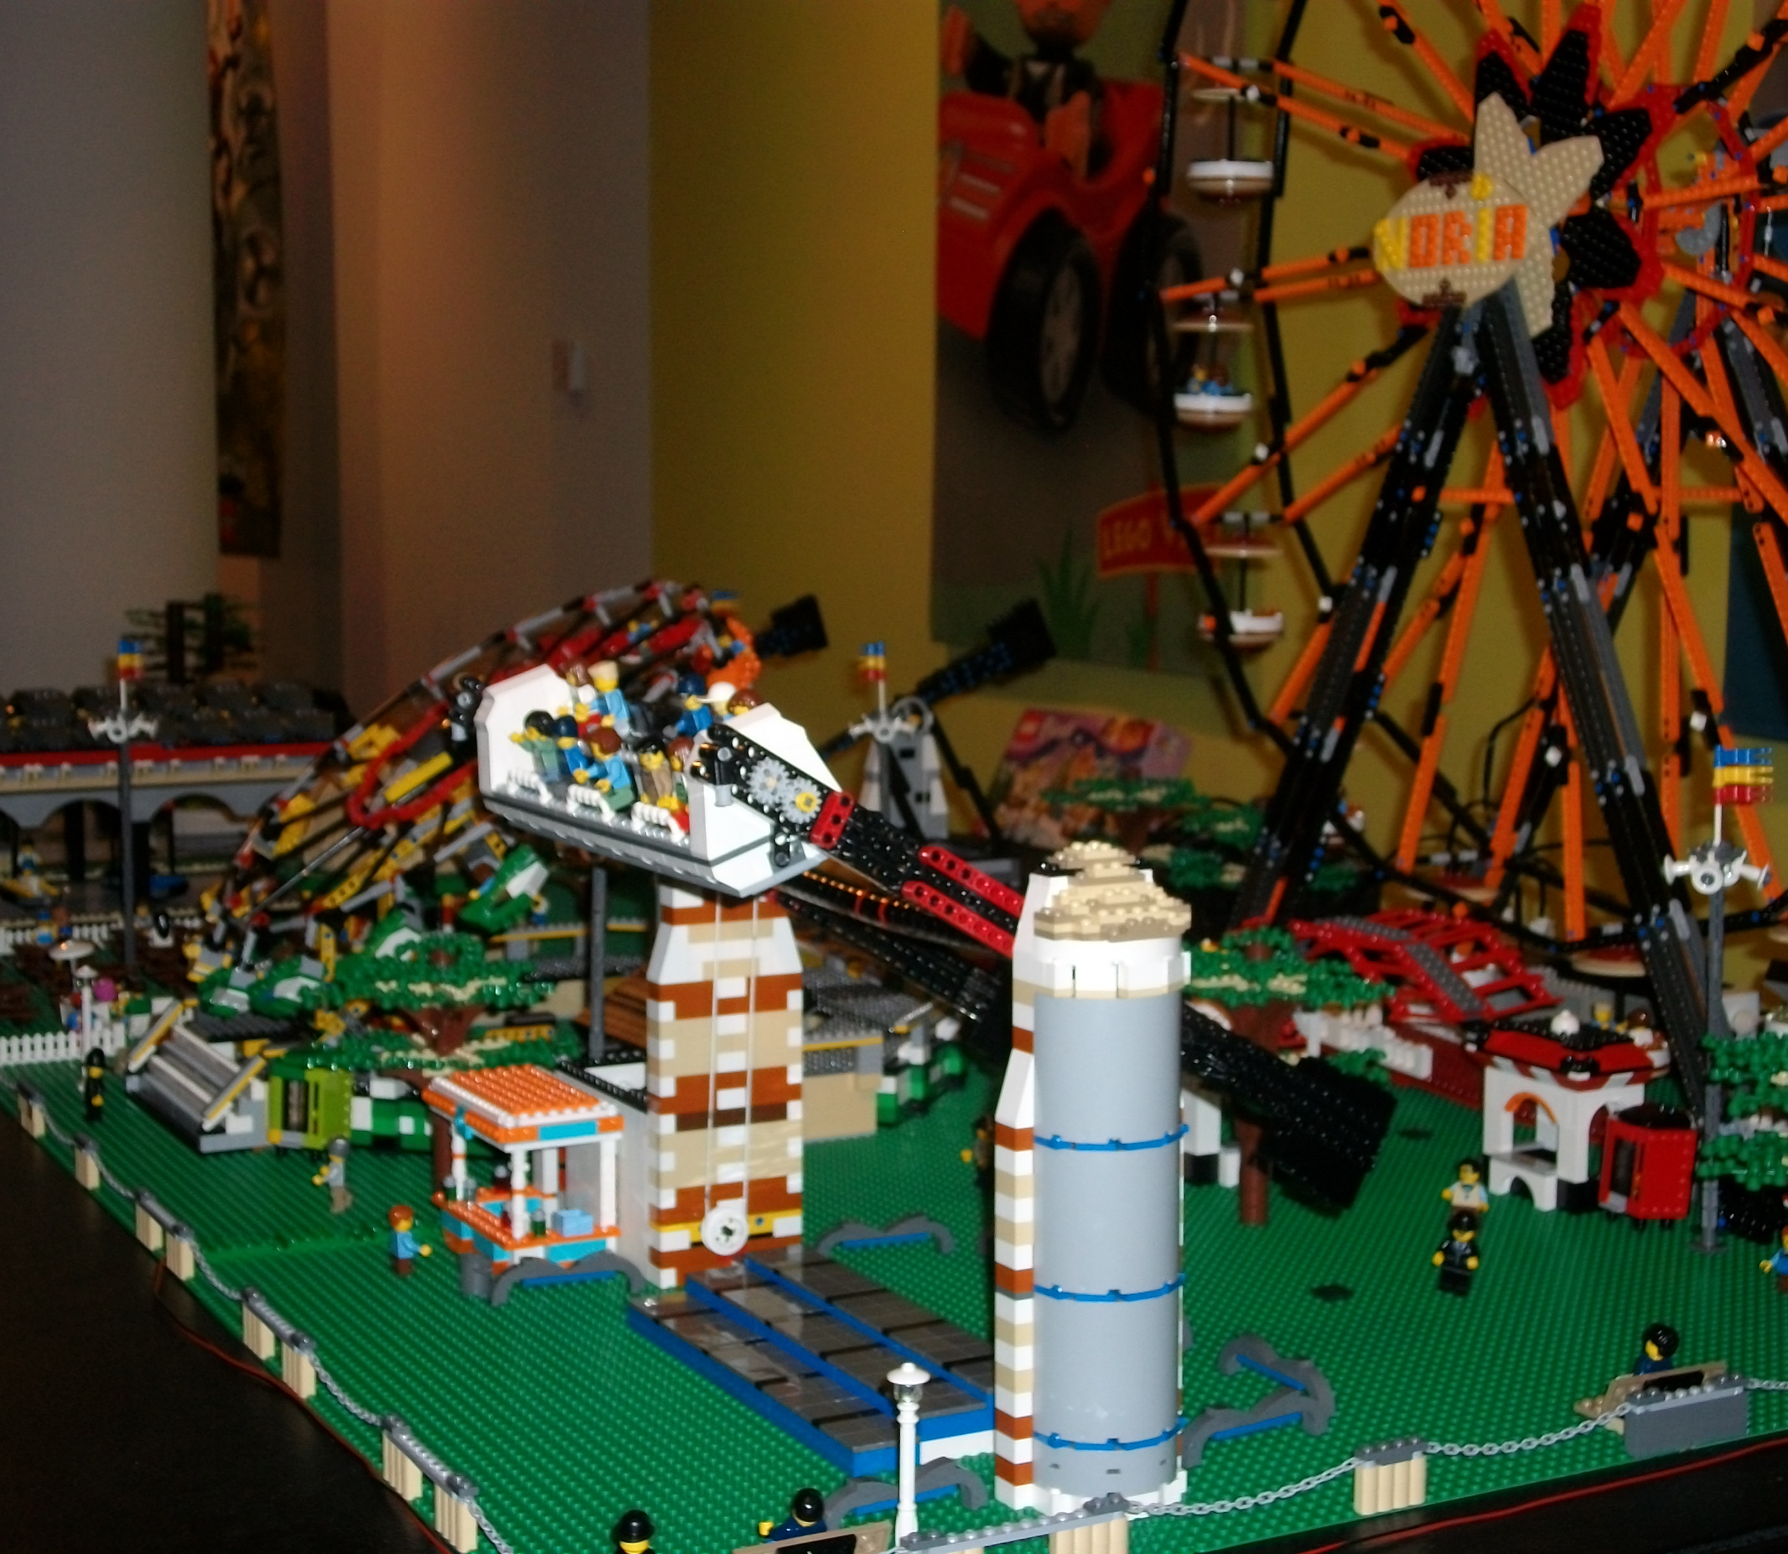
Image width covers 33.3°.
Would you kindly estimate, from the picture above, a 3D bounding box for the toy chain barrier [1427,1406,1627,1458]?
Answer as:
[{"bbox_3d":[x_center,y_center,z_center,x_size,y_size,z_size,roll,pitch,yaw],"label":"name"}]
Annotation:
[{"bbox_3d":[0.267,0.277,1.257,0.109,0.013,0.004,-3,8,-28],"label":"toy chain barrier"}]

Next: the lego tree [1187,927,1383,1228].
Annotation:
[{"bbox_3d":[0.200,0.168,1.655,0.148,0.160,0.148,-3,8,-28],"label":"lego tree"}]

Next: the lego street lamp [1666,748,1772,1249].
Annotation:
[{"bbox_3d":[0.440,0.119,1.598,0.058,0.271,0.054,2,7,19],"label":"lego street lamp"}]

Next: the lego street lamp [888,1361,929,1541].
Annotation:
[{"bbox_3d":[0.006,0.265,1.147,0.017,0.083,0.017,0,7,0],"label":"lego street lamp"}]

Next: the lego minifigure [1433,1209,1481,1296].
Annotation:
[{"bbox_3d":[0.287,0.241,1.526,0.024,0.044,0.017,7,9,43],"label":"lego minifigure"}]

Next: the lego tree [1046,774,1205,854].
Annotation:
[{"bbox_3d":[0.197,0.070,2.512,0.144,0.154,0.144,-3,8,-28],"label":"lego tree"}]

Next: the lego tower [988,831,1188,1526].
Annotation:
[{"bbox_3d":[0.089,0.163,1.216,0.080,0.272,0.048,-3,8,-28],"label":"lego tower"}]

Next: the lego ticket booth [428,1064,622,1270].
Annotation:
[{"bbox_3d":[-0.198,0.209,1.600,0.067,0.088,0.118,-3,8,-28],"label":"lego ticket booth"}]

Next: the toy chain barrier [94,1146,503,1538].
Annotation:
[{"bbox_3d":[-0.300,0.260,1.422,0.009,0.028,0.708,-3,8,-28],"label":"toy chain barrier"}]

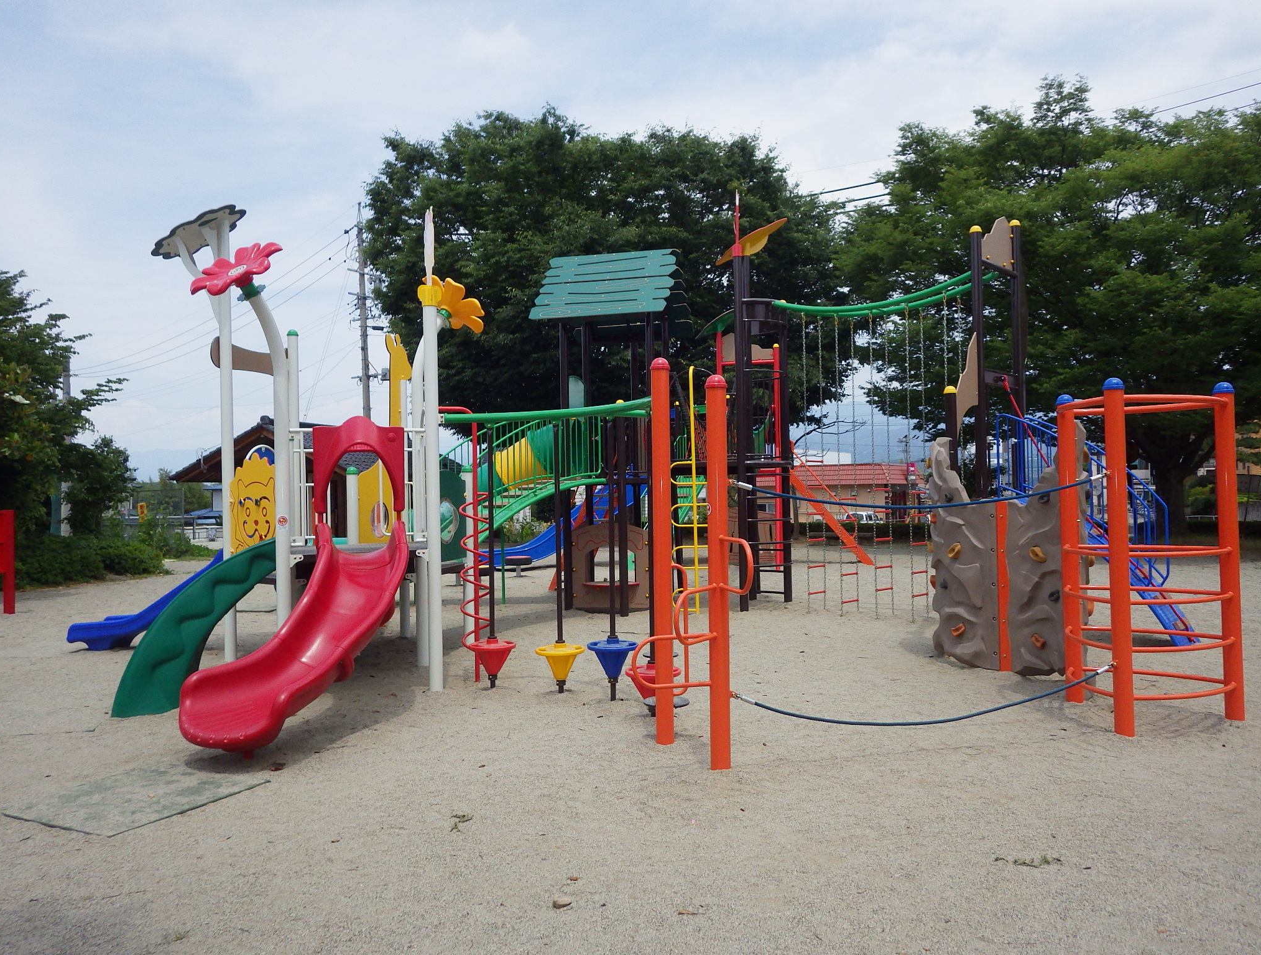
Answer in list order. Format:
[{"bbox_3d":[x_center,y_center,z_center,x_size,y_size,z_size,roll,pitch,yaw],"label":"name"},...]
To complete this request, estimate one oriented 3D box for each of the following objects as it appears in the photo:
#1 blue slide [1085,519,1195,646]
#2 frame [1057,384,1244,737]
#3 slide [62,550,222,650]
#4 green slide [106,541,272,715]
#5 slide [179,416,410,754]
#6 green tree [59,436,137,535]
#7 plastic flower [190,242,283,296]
[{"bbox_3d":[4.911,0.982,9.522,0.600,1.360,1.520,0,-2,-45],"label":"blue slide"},{"bbox_3d":[3.394,0.499,6.207,1.130,2.260,0.980,-2,-2,40],"label":"frame"},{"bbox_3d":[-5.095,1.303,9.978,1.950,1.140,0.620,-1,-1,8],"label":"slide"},{"bbox_3d":[-3.462,1.149,7.450,1.220,1.290,0.900,-1,-1,-18],"label":"green slide"},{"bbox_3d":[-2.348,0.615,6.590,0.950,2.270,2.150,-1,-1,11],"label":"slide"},{"bbox_3d":[-13.065,0.694,22.535,1.950,3.205,1.850,0,-1,-30],"label":"green tree"},{"bbox_3d":[-2.924,-1.538,6.896,0.680,0.200,0.640,-2,41,26],"label":"plastic flower"}]

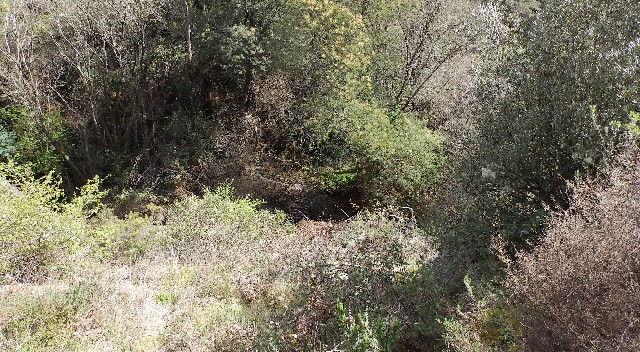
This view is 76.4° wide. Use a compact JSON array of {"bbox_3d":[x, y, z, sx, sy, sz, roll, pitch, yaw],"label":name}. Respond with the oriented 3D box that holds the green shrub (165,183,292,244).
[{"bbox_3d":[-2.362,0.981,10.500,3.200,1.400,2.100,0,21,0],"label":"green shrub"}]

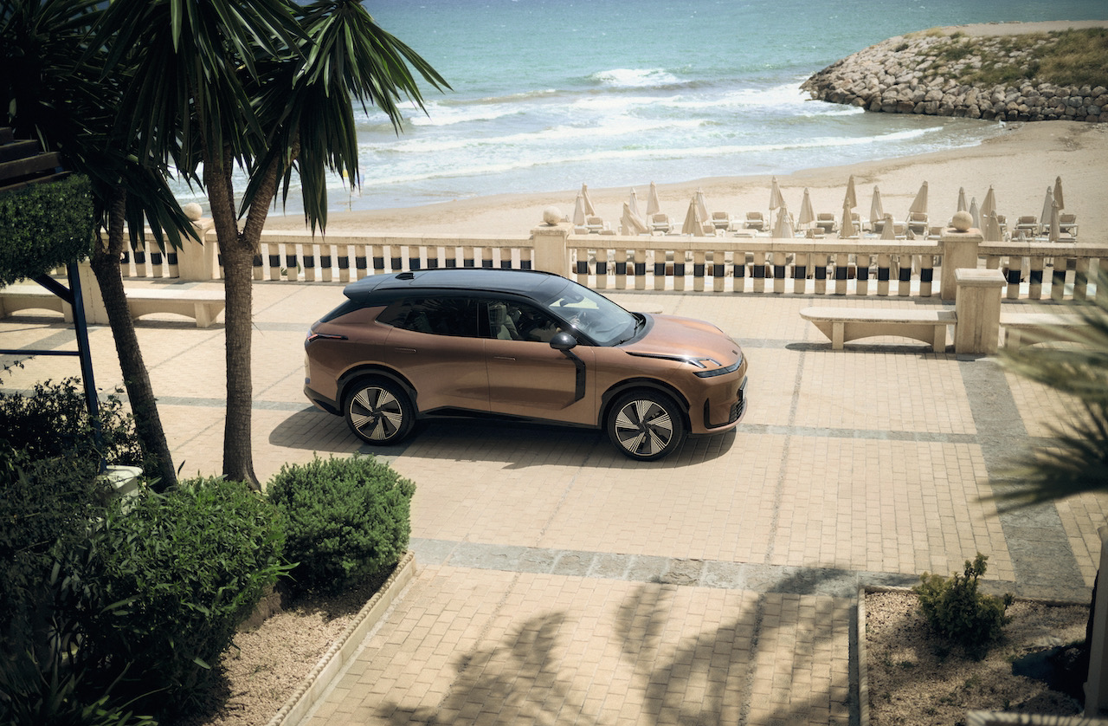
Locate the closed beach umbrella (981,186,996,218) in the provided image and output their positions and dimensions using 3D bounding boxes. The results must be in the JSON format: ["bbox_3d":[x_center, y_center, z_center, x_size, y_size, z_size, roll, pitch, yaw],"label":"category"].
[{"bbox_3d":[14.797,-4.997,41.885,0.550,2.050,0.520,2,17,13],"label":"closed beach umbrella"}]

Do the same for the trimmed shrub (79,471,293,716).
[{"bbox_3d":[-2.467,1.478,8.289,1.360,1.340,1.400,2,17,13],"label":"trimmed shrub"}]

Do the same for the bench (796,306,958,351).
[{"bbox_3d":[4.224,-0.430,16.146,1.970,0.450,0.570,2,17,13],"label":"bench"}]

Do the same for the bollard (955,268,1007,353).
[{"bbox_3d":[5.451,-0.667,15.842,0.600,1.000,0.600,2,17,13],"label":"bollard"}]

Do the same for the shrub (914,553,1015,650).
[{"bbox_3d":[2.876,1.620,8.617,0.680,0.570,0.660,2,17,13],"label":"shrub"}]

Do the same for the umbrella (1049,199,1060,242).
[{"bbox_3d":[15.794,-4.140,39.051,0.400,2.050,0.400,2,17,13],"label":"umbrella"}]

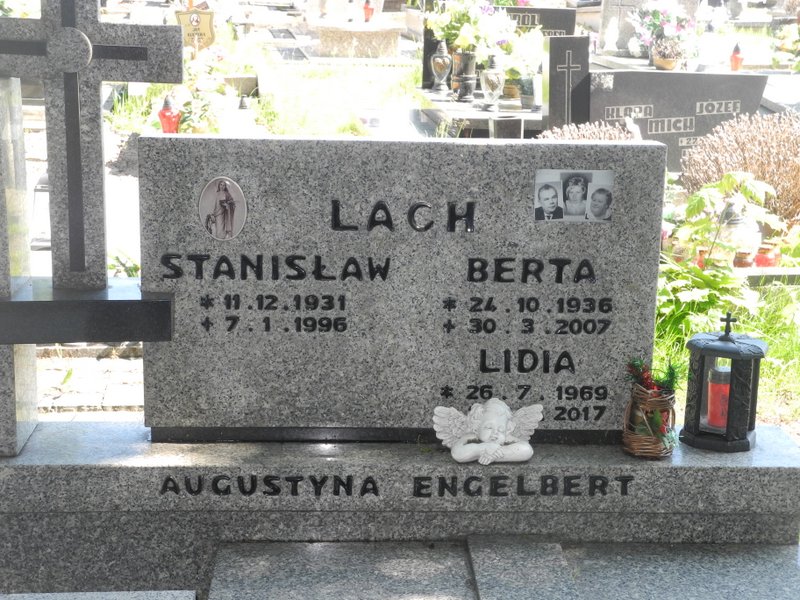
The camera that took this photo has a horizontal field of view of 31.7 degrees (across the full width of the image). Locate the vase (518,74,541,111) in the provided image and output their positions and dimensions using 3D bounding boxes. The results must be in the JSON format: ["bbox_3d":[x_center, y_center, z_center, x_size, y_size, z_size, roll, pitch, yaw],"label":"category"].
[{"bbox_3d":[0.732,-1.171,7.935,0.110,0.185,0.110,0,14,-3],"label":"vase"}]

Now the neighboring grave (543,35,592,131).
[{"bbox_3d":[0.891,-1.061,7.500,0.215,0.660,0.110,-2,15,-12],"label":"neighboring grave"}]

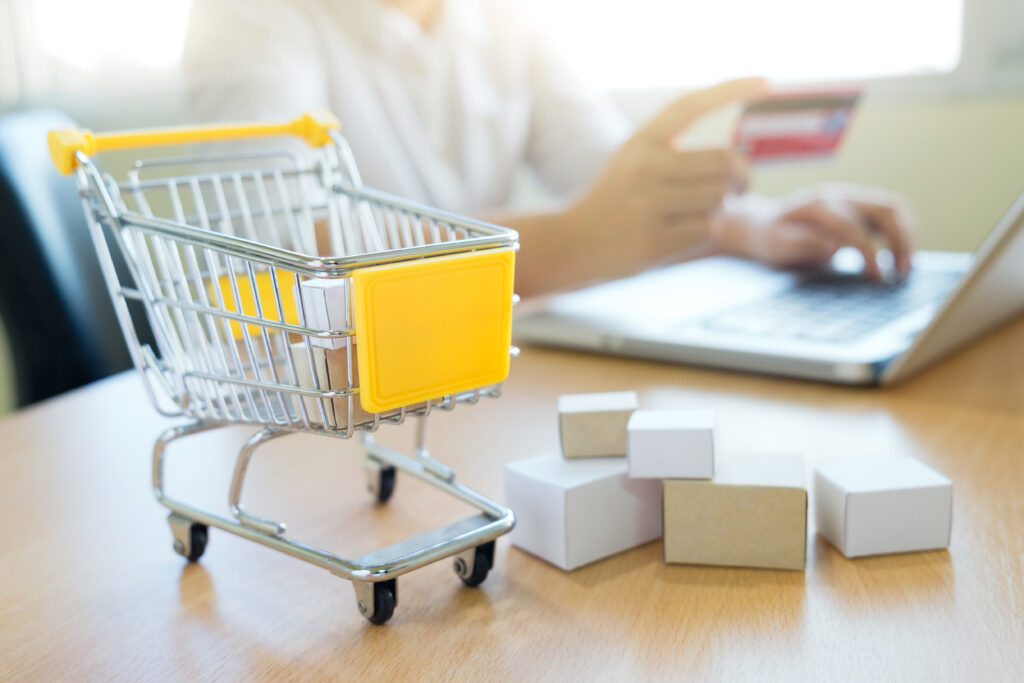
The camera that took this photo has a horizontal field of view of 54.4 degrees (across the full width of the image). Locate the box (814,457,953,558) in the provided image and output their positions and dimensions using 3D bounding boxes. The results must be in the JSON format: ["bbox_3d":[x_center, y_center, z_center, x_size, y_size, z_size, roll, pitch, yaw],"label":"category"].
[{"bbox_3d":[0.102,0.046,0.275,0.028,0.018,0.020,-5,11,-6],"label":"box"}]

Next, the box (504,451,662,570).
[{"bbox_3d":[0.022,0.046,0.286,0.036,0.023,0.027,-11,14,-34],"label":"box"}]

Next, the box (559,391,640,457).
[{"bbox_3d":[0.026,0.025,0.298,0.023,0.014,0.019,-3,11,4],"label":"box"}]

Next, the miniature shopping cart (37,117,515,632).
[{"bbox_3d":[-0.056,0.000,0.279,0.089,0.126,0.132,-12,14,-37],"label":"miniature shopping cart"}]

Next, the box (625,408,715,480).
[{"bbox_3d":[0.045,0.028,0.276,0.022,0.014,0.018,-1,12,13],"label":"box"}]

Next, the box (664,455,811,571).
[{"bbox_3d":[0.062,0.046,0.275,0.036,0.023,0.027,0,12,16],"label":"box"}]

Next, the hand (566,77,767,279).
[{"bbox_3d":[0.095,-0.100,0.610,0.120,0.112,0.075,3,13,28],"label":"hand"}]

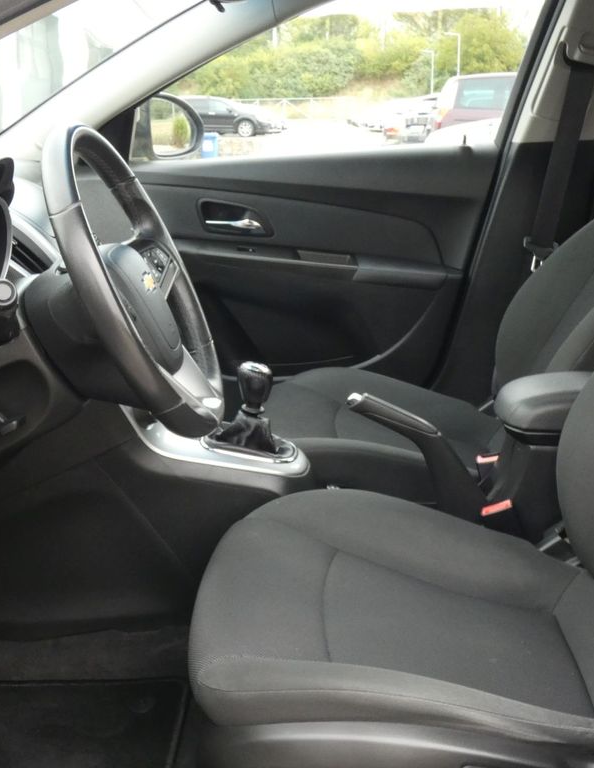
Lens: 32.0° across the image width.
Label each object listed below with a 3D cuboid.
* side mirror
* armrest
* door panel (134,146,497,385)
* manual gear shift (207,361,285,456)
[{"bbox_3d":[-0.290,-0.585,2.333,0.100,0.150,0.190,6,16,20],"label":"side mirror"},{"bbox_3d":[0.421,0.032,1.522,0.260,0.070,0.160,1,16,2],"label":"armrest"},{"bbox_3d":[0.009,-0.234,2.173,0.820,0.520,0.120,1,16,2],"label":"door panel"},{"bbox_3d":[-0.070,0.032,1.544,0.108,0.140,0.100,1,16,2],"label":"manual gear shift"}]

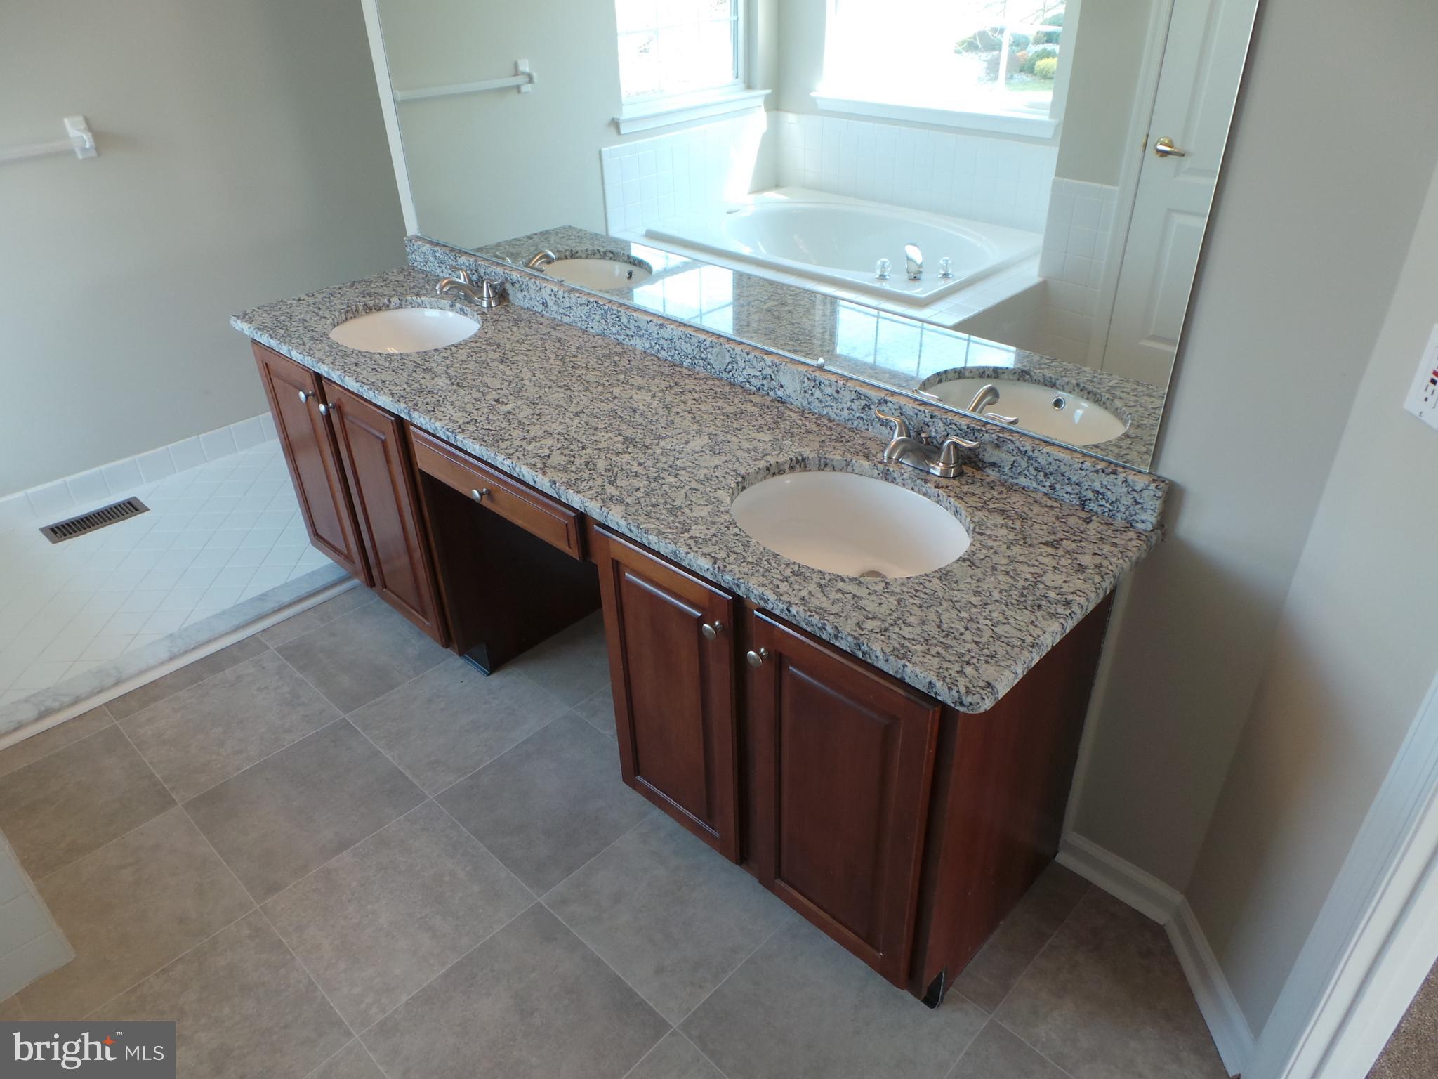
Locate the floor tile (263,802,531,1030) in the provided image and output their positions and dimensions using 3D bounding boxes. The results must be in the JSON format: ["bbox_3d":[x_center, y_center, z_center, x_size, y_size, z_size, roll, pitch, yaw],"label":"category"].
[{"bbox_3d":[-0.652,0.745,1.951,0.403,0.010,0.403,26,41,36],"label":"floor tile"}]

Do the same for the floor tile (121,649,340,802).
[{"bbox_3d":[-1.236,0.460,2.428,0.403,0.010,0.403,26,41,36],"label":"floor tile"}]

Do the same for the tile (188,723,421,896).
[{"bbox_3d":[-0.944,0.603,2.190,0.403,0.010,0.403,26,41,36],"label":"tile"}]

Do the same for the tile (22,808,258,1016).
[{"bbox_3d":[-1.222,0.764,1.946,0.403,0.010,0.403,26,41,36],"label":"tile"}]

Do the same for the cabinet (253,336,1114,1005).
[{"bbox_3d":[-0.280,0.051,2.275,2.188,0.800,0.534,26,41,36],"label":"cabinet"}]

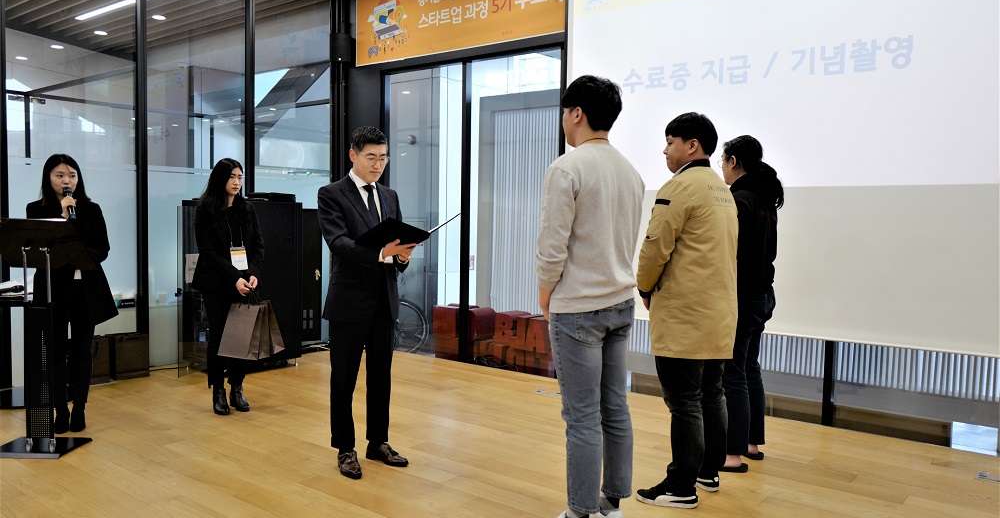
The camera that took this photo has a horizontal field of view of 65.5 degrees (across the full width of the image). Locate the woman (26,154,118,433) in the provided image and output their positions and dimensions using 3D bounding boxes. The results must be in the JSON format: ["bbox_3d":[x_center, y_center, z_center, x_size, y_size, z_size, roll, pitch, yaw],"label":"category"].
[{"bbox_3d":[-2.488,0.198,4.504,0.510,1.586,0.360,-1,4,-33],"label":"woman"}]

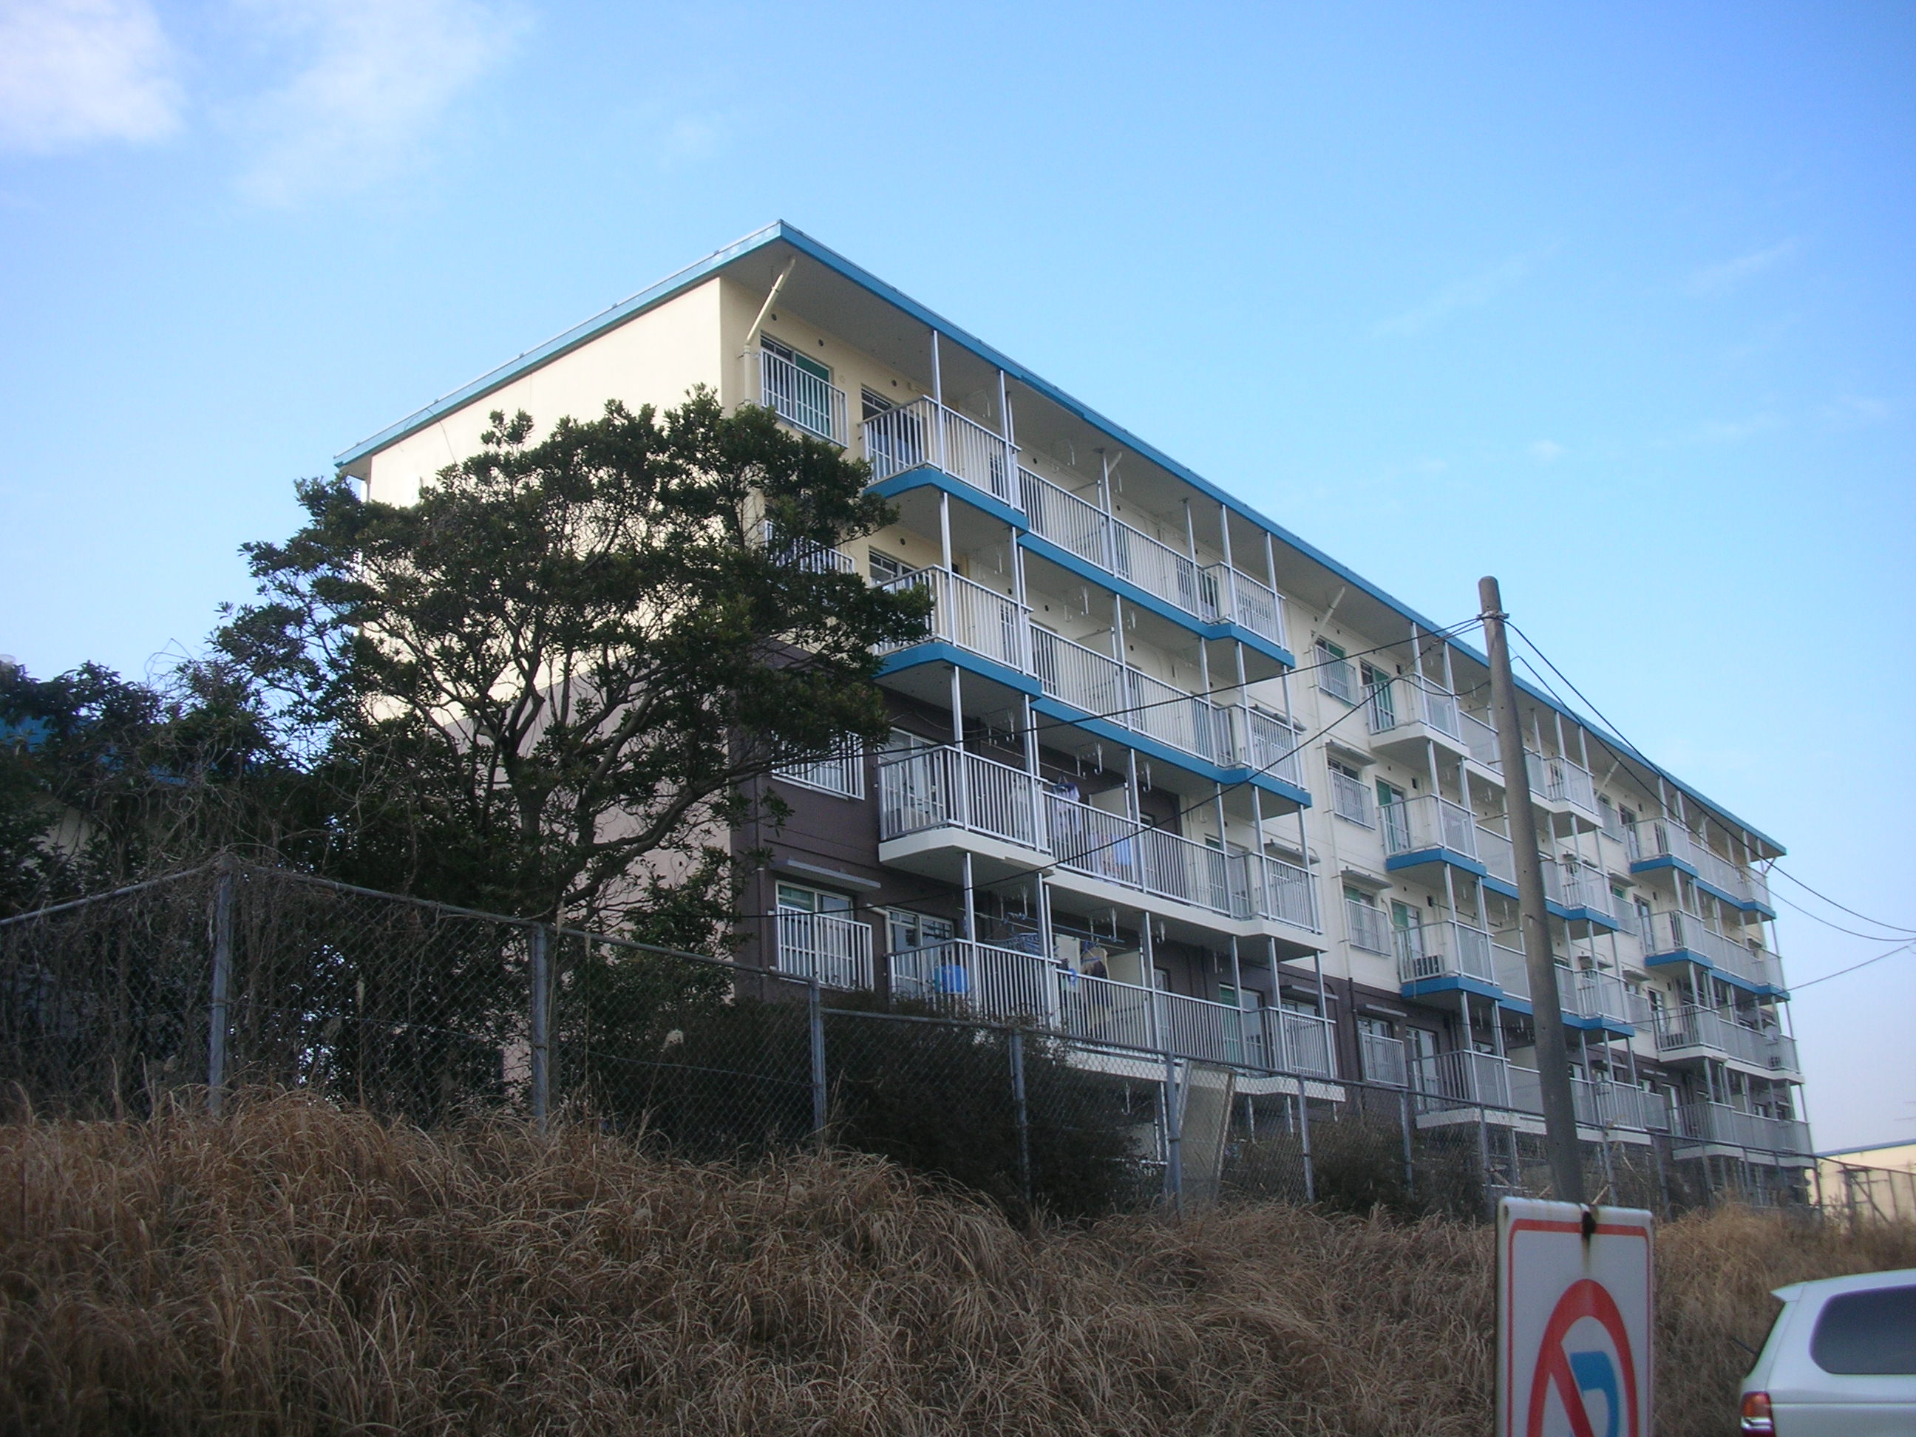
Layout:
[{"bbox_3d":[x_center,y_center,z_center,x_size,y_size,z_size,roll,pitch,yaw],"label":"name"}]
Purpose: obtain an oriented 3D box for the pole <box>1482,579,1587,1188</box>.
[{"bbox_3d":[4.281,1.902,14.234,0.230,6.300,0.230,-7,-18,16],"label":"pole"}]

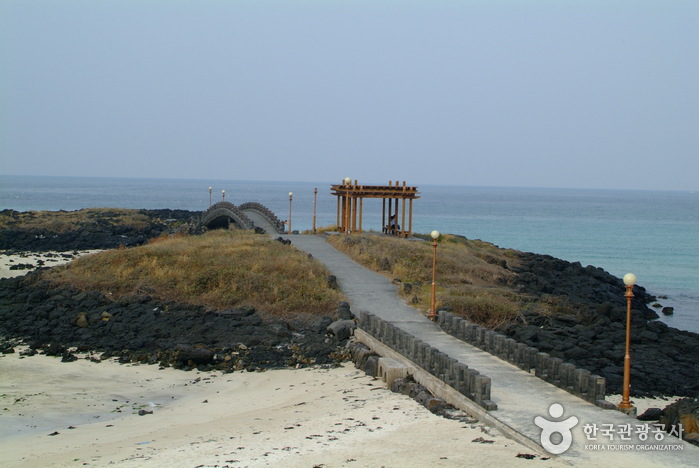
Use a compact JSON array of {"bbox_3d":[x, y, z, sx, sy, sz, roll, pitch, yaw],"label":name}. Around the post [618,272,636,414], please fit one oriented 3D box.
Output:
[{"bbox_3d":[8.104,3.181,38.400,0.450,4.120,0.450,1,2,0],"label":"post"}]

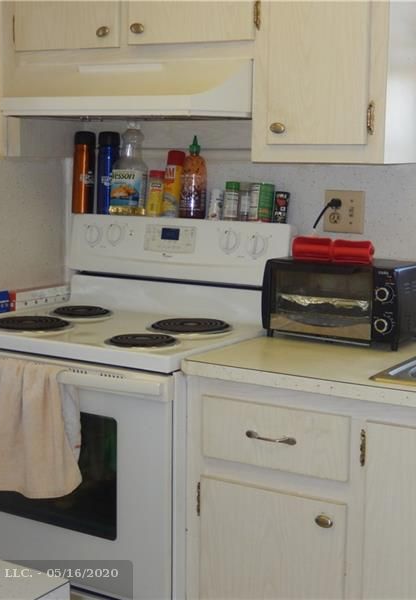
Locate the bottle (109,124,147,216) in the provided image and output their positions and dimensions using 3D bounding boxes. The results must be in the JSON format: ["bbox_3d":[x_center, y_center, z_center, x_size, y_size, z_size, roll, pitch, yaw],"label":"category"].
[{"bbox_3d":[-0.231,-0.381,3.049,0.108,0.268,0.088,6,9,31],"label":"bottle"}]

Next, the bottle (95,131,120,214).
[{"bbox_3d":[-0.297,-0.378,3.098,0.067,0.245,0.067,1,8,0],"label":"bottle"}]

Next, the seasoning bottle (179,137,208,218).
[{"bbox_3d":[-0.042,-0.347,2.945,0.073,0.233,0.073,1,8,0],"label":"seasoning bottle"}]

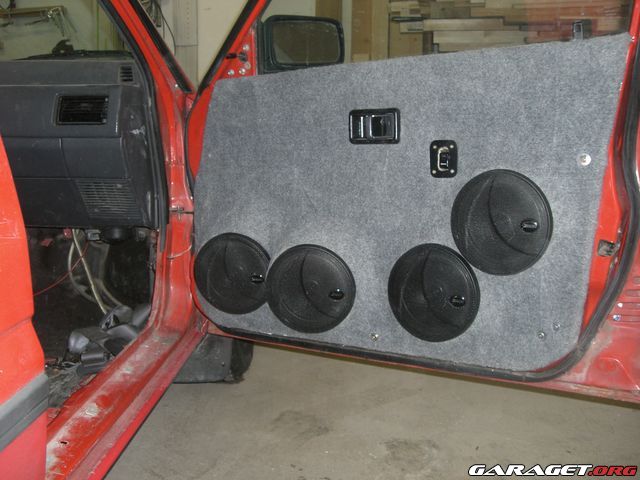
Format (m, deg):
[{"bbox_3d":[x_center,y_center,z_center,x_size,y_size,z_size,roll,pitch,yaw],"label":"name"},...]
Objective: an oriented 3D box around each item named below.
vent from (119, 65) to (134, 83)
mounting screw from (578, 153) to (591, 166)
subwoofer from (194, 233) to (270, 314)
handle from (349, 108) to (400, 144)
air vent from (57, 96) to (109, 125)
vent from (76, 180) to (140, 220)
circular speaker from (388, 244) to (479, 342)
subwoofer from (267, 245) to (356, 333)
[{"bbox_3d":[-0.410,-0.353,1.490,0.034,0.038,0.015,0,5,-1],"label":"vent"},{"bbox_3d":[0.423,-0.128,1.126,0.021,0.021,0.006,4,7,34],"label":"mounting screw"},{"bbox_3d":[-0.185,0.074,1.527,0.184,0.184,0.040,2,10,21],"label":"subwoofer"},{"bbox_3d":[0.102,-0.214,1.333,0.109,0.066,0.025,4,7,34],"label":"handle"},{"bbox_3d":[-0.504,-0.275,1.490,0.112,0.063,0.025,0,5,-1],"label":"air vent"},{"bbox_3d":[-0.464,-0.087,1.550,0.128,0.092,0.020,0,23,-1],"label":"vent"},{"bbox_3d":[0.209,0.098,1.304,0.184,0.184,0.040,4,7,34],"label":"circular speaker"},{"bbox_3d":[-0.019,0.098,1.417,0.184,0.184,0.040,2,9,18],"label":"subwoofer"}]

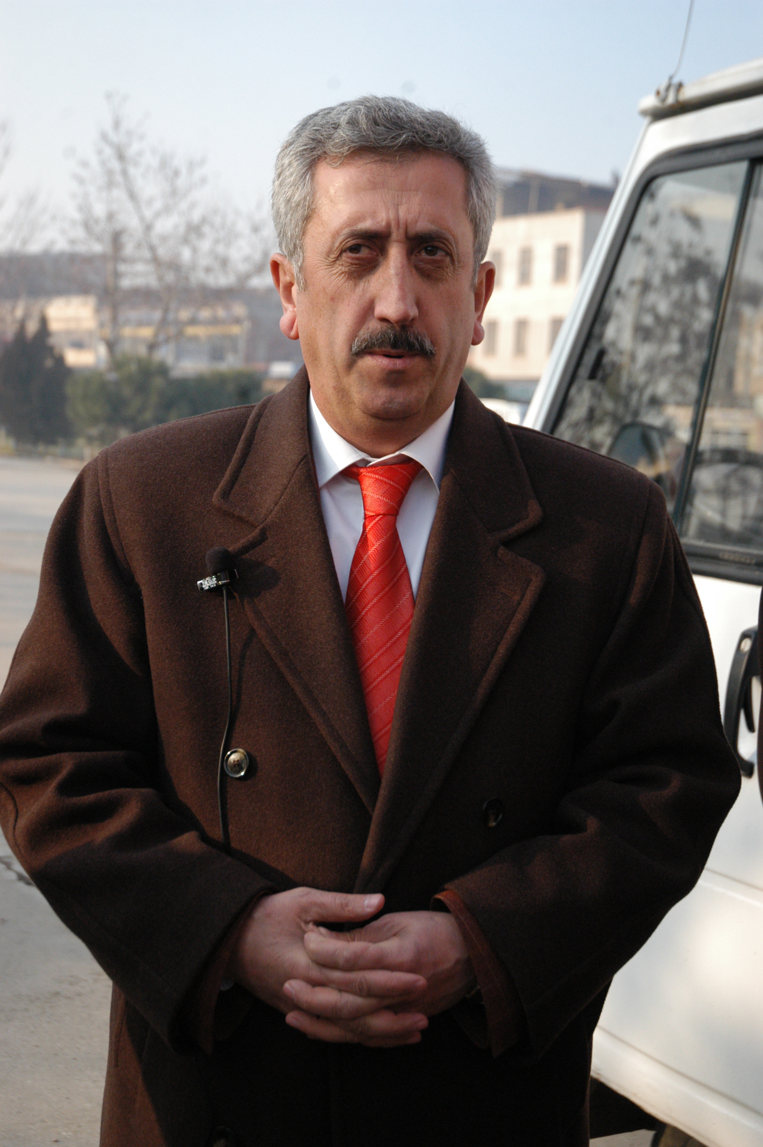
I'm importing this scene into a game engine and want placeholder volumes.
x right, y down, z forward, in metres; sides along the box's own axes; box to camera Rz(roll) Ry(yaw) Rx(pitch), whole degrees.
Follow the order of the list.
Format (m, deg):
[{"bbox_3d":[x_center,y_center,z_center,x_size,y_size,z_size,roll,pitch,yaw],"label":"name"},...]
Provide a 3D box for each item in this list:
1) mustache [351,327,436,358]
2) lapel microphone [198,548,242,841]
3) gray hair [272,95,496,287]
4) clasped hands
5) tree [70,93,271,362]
[{"bbox_3d":[0.010,-0.184,1.448,0.066,0.027,0.029,3,6,-4],"label":"mustache"},{"bbox_3d":[-0.131,0.102,1.477,0.036,0.244,0.034,3,6,0],"label":"lapel microphone"},{"bbox_3d":[0.002,-0.313,1.550,0.187,0.185,0.200,3,6,-3],"label":"gray hair"},{"bbox_3d":[-0.024,0.312,1.438,0.195,0.117,0.098,3,6,-1],"label":"clasped hands"},{"bbox_3d":[-5.803,-8.630,50.000,5.600,9.100,5.400,3,6,0],"label":"tree"}]

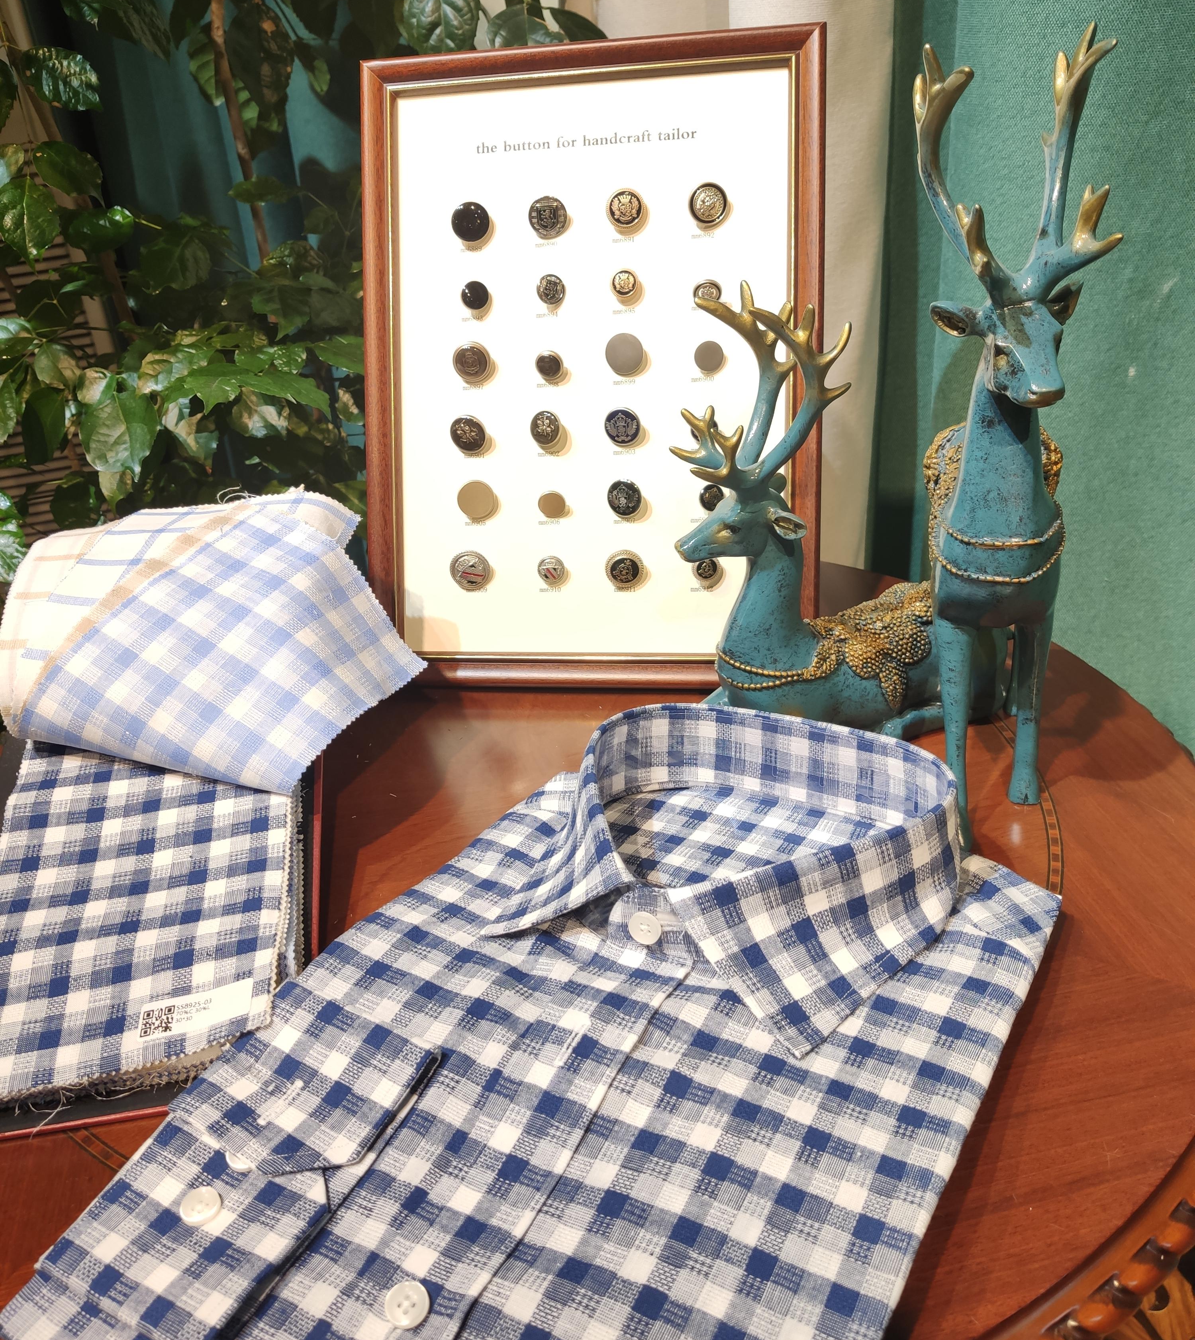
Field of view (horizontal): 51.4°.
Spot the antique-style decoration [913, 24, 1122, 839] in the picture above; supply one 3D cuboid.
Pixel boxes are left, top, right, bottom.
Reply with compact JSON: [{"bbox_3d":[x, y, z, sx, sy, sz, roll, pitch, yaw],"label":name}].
[{"bbox_3d":[0.154,-0.087,0.496,0.072,0.303,0.140,1,29,11],"label":"antique-style decoration"}]

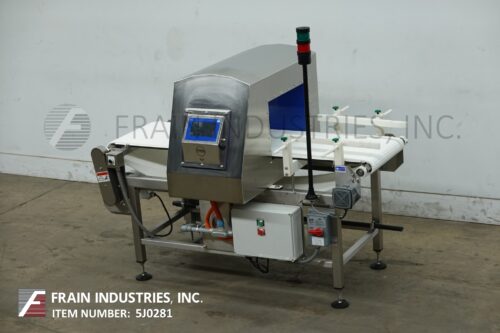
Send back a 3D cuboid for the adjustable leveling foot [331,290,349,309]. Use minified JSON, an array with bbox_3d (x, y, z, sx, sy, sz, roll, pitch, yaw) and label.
[{"bbox_3d":[0.499,0.725,6.026,0.100,0.101,0.100,-4,16,1],"label":"adjustable leveling foot"}]

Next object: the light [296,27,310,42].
[{"bbox_3d":[0.276,-0.685,5.628,0.069,0.073,0.069,-4,16,1],"label":"light"}]

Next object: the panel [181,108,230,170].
[{"bbox_3d":[-0.259,-0.148,5.881,0.284,0.316,0.092,5,0,27],"label":"panel"}]

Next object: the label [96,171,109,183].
[{"bbox_3d":[-0.870,0.061,6.416,0.084,0.056,0.002,-8,11,31],"label":"label"}]

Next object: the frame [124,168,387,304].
[{"bbox_3d":[0.044,0.335,6.580,1.418,0.673,0.698,5,19,27],"label":"frame"}]

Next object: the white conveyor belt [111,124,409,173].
[{"bbox_3d":[0.027,-0.107,6.439,1.722,0.090,0.519,5,19,27],"label":"white conveyor belt"}]

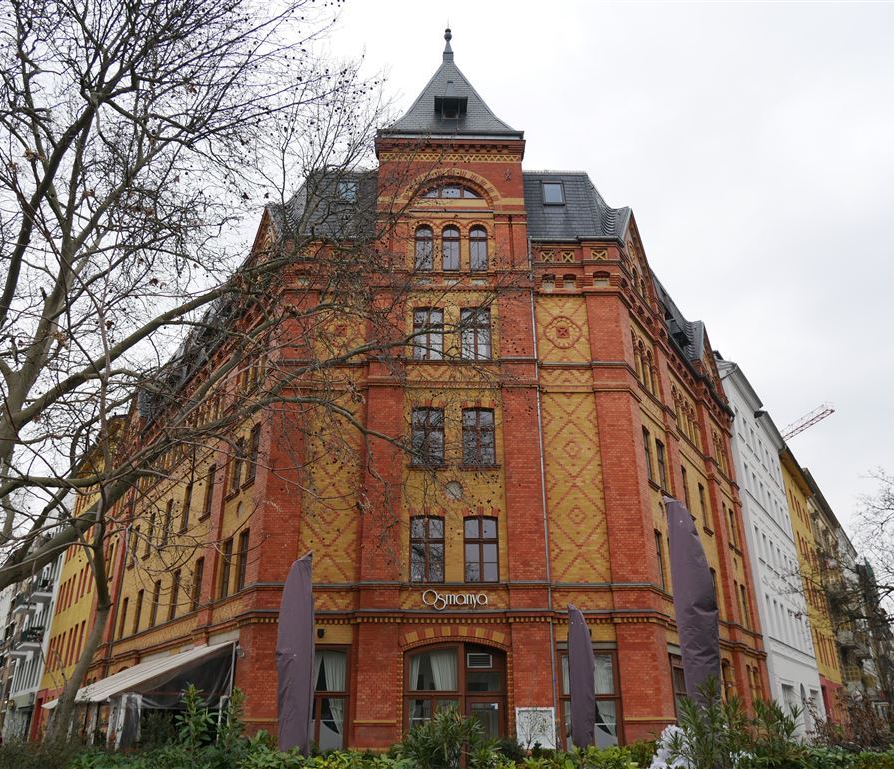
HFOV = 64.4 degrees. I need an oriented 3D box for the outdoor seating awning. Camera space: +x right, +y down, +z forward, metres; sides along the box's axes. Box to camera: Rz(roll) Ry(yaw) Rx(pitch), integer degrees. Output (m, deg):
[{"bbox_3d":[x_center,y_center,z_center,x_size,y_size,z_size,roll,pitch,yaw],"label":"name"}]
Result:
[{"bbox_3d":[-11.783,10.650,26.011,3.400,1.850,13.000,16,-28,-31],"label":"outdoor seating awning"}]

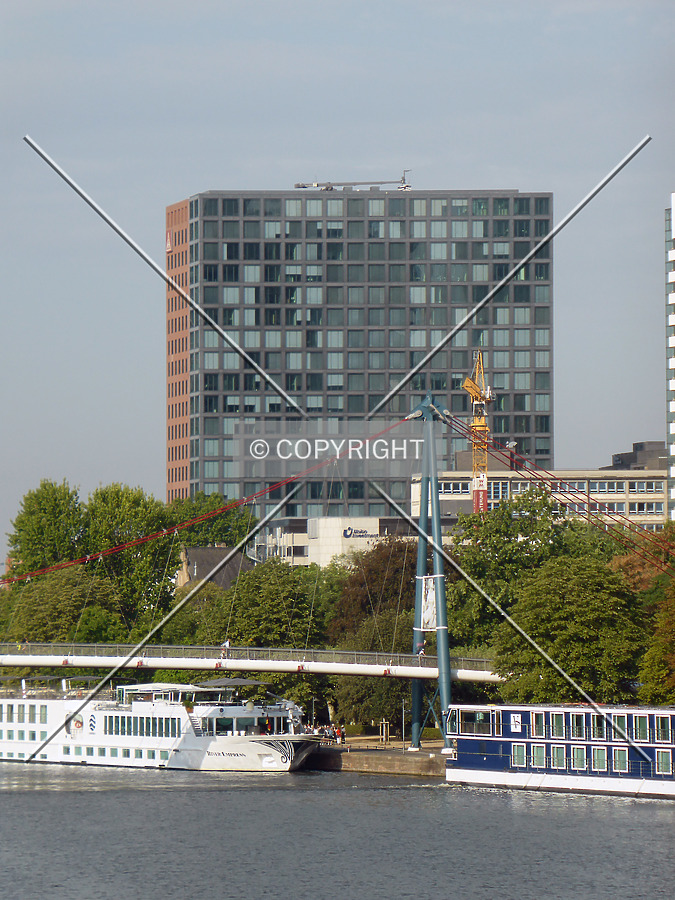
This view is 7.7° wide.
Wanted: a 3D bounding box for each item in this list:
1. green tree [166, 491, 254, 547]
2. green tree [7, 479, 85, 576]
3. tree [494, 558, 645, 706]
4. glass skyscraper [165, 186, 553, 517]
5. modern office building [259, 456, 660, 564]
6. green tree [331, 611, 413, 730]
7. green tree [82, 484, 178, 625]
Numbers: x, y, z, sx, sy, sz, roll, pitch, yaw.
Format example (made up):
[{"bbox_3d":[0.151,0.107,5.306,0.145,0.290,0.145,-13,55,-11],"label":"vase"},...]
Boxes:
[{"bbox_3d":[-16.700,15.820,659.870,11.800,21.000,11.500,0,-2,0],"label":"green tree"},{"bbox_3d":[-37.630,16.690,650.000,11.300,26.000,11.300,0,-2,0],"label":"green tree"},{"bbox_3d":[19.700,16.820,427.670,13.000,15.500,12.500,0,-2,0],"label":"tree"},{"bbox_3d":[3.540,-4.530,845.770,62.000,77.000,29.000,0,-2,-3],"label":"glass skyscraper"},{"bbox_3d":[17.420,15.940,704.900,57.000,30.000,28.000,0,-2,6],"label":"modern office building"},{"bbox_3d":[3.980,23.730,540.000,9.300,13.600,9.300,0,-2,0],"label":"green tree"},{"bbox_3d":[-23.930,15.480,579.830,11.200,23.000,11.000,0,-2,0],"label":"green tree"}]

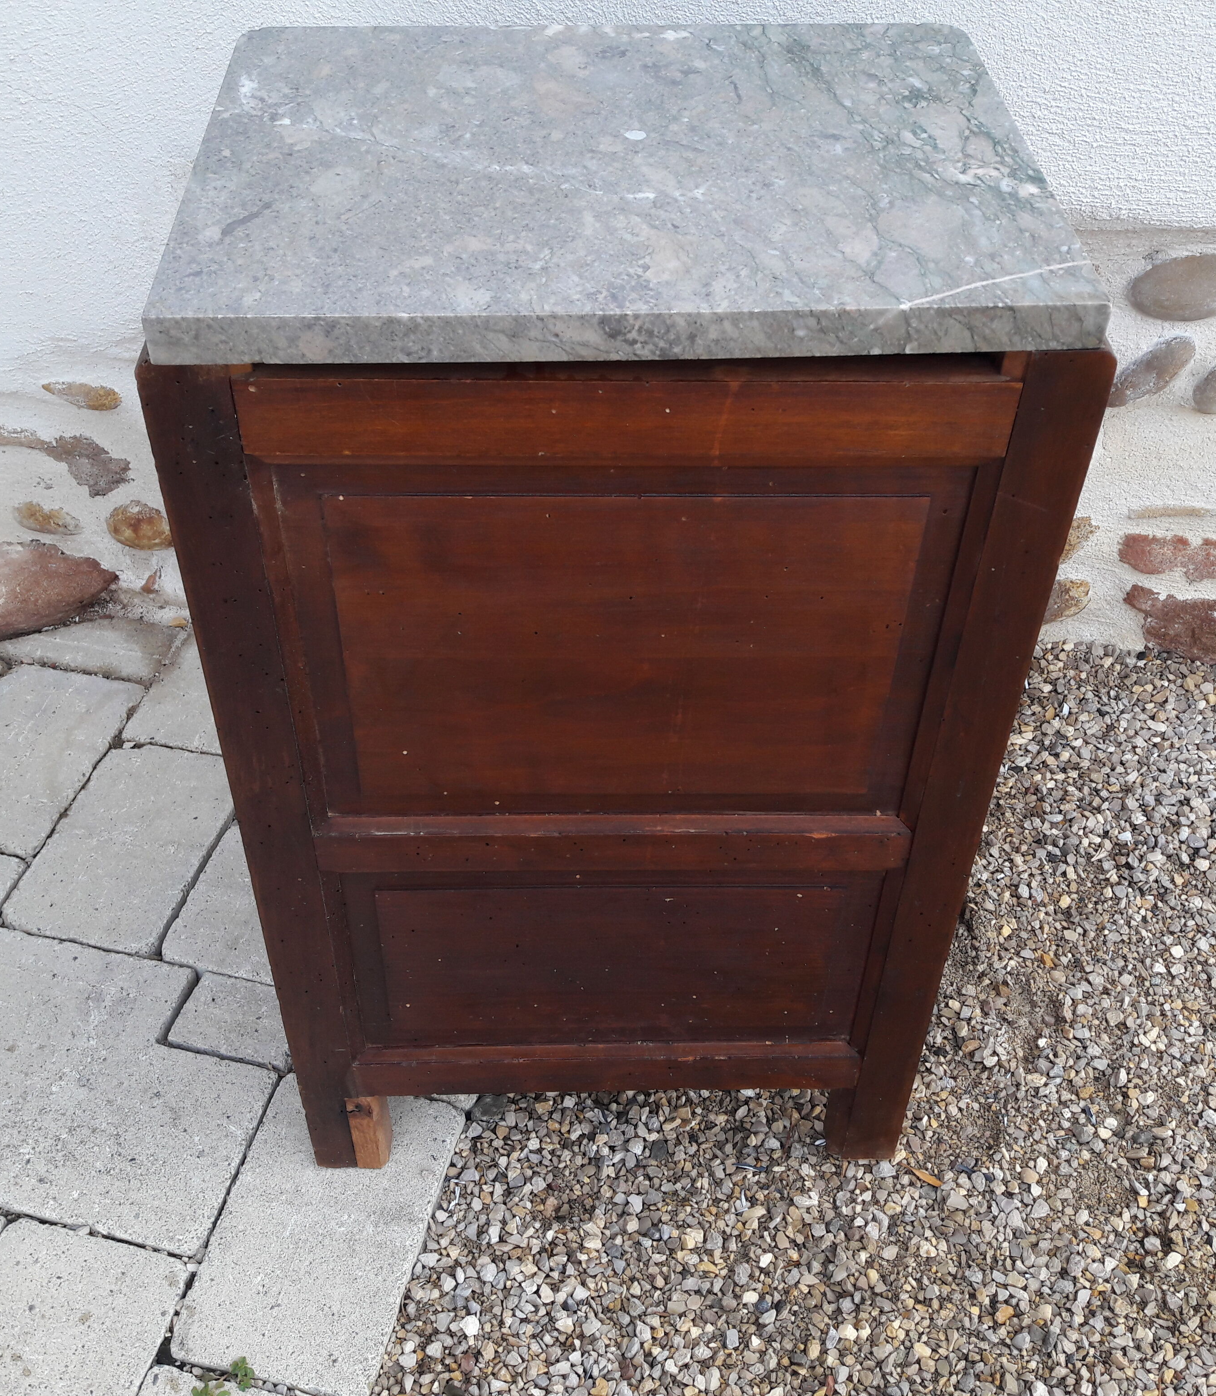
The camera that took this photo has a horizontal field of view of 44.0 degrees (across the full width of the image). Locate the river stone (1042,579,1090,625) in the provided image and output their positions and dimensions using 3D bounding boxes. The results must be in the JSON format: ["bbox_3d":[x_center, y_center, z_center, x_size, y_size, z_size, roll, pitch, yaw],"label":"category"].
[{"bbox_3d":[0.487,-0.113,1.670,0.089,0.068,0.042,6,44,5],"label":"river stone"}]

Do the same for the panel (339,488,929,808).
[{"bbox_3d":[0.008,-0.024,0.879,0.321,0.242,0.016,-1,44,-2],"label":"panel"}]

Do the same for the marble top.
[{"bbox_3d":[0.005,-0.291,0.825,0.448,0.024,0.350,-1,44,-2],"label":"marble top"}]

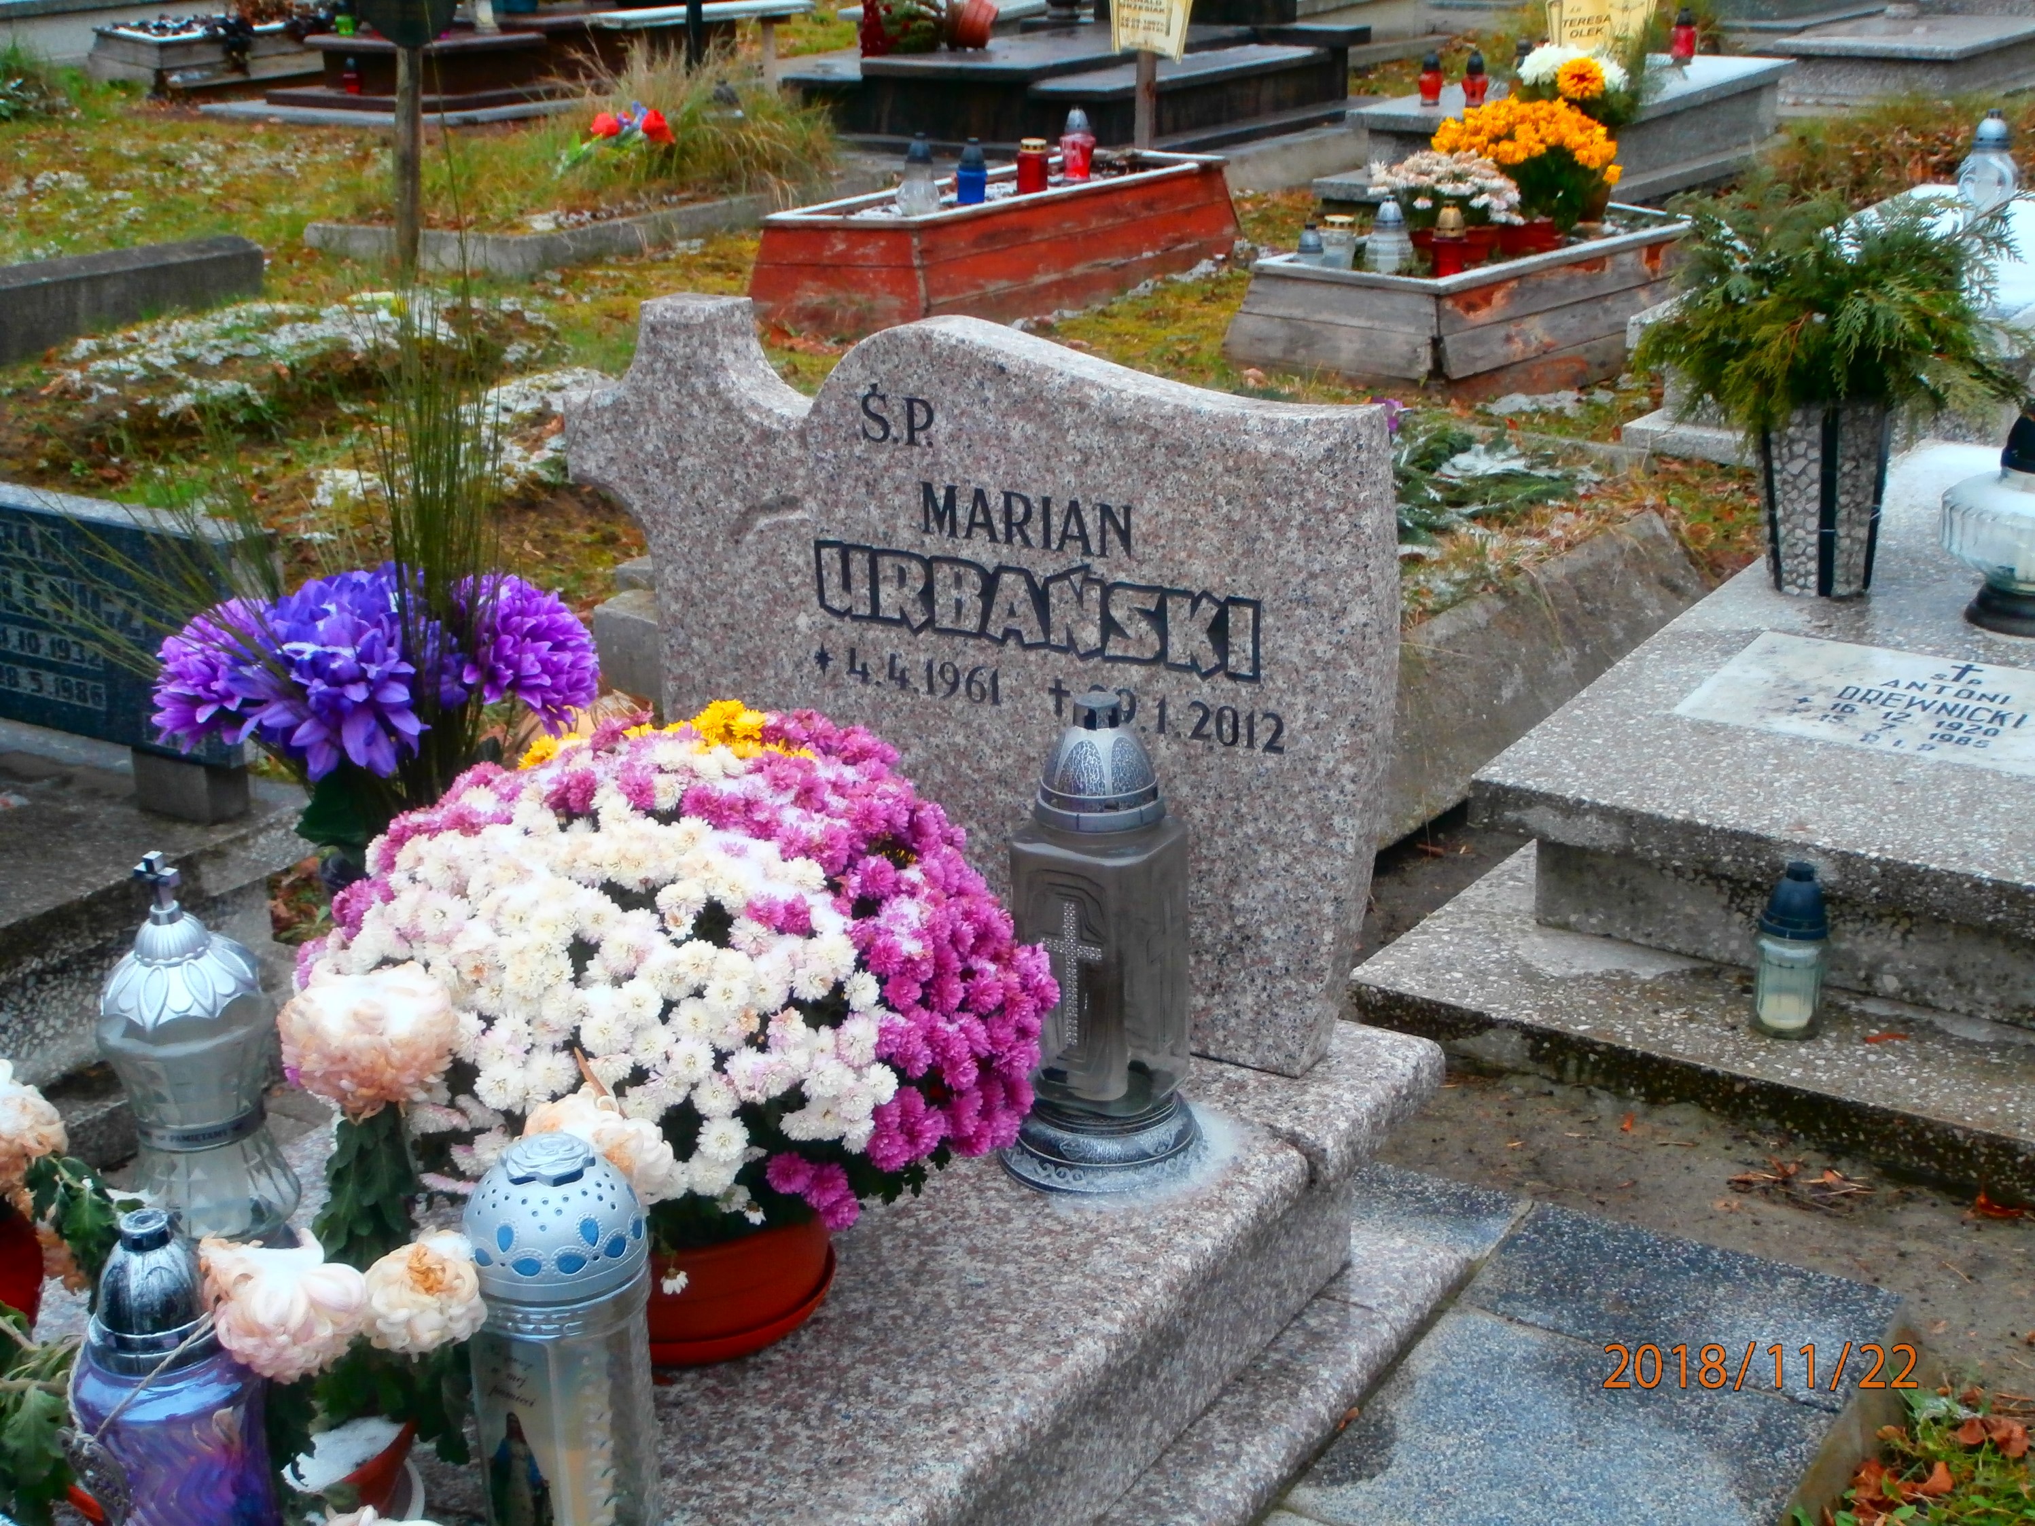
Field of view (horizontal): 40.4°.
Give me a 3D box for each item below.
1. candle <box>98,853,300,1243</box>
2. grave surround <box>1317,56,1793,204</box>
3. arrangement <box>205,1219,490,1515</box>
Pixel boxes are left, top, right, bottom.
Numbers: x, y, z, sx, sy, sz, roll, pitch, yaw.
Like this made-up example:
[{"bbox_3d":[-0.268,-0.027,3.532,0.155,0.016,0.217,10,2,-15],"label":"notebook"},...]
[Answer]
[{"bbox_3d":[-0.740,0.255,2.478,0.158,0.355,0.158,10,23,30],"label":"candle"},{"bbox_3d":[2.054,-2.295,10.075,1.000,0.370,2.030,14,25,36],"label":"grave surround"},{"bbox_3d":[-0.494,0.458,2.053,0.207,0.251,0.197,10,23,30],"label":"arrangement"}]

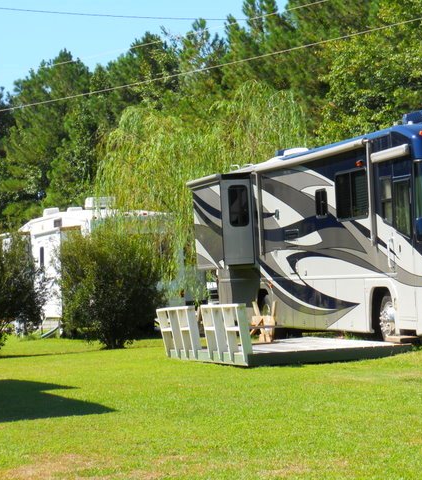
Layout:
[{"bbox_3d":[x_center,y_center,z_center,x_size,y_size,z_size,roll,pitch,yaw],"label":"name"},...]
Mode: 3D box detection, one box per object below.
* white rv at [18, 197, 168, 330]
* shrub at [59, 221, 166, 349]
[{"bbox_3d":[-3.520,0.894,46.132,2.930,3.400,10.500,-2,-1,-16],"label":"white rv"},{"bbox_3d":[-1.798,0.803,29.027,1.875,2.308,1.900,-2,-1,0],"label":"shrub"}]

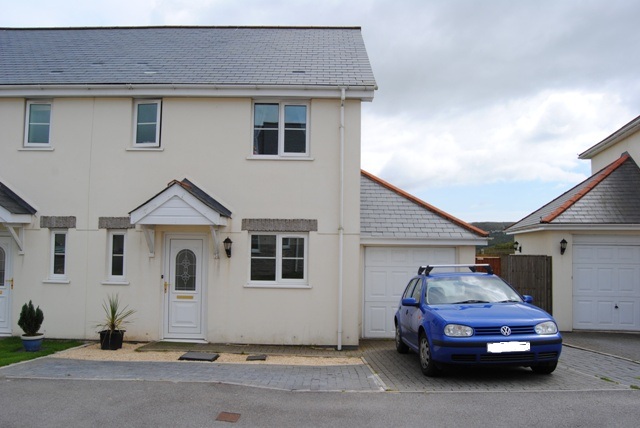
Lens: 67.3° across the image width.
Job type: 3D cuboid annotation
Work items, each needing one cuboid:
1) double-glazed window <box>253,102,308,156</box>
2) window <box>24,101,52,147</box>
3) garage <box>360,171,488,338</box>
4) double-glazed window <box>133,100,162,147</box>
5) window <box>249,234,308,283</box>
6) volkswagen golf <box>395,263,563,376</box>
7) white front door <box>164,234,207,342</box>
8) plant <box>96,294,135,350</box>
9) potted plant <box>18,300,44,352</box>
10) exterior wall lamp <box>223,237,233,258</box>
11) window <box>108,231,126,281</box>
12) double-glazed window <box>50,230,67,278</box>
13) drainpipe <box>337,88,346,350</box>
[{"bbox_3d":[-0.787,-1.710,9.746,1.152,1.110,0.100,1,-3,1],"label":"double-glazed window"},{"bbox_3d":[-5.738,-1.825,9.825,0.534,0.955,0.100,1,-3,1],"label":"window"},{"bbox_3d":[2.472,0.891,13.859,3.025,4.374,5.500,1,-3,2],"label":"garage"},{"bbox_3d":[-3.502,-1.824,9.792,0.540,0.962,0.100,1,-3,1],"label":"double-glazed window"},{"bbox_3d":[-0.815,0.895,9.671,1.187,1.032,0.090,1,-3,2],"label":"window"},{"bbox_3d":[2.283,1.645,7.870,1.760,1.510,4.150,-1,-9,0],"label":"volkswagen golf"},{"bbox_3d":[-2.693,1.474,9.639,0.832,2.103,0.100,1,-3,1],"label":"white front door"},{"bbox_3d":[-3.749,1.968,8.851,0.650,0.981,0.600,1,-3,1],"label":"plant"},{"bbox_3d":[-5.092,1.961,8.473,0.400,0.863,0.400,1,-3,1],"label":"potted plant"},{"bbox_3d":[-1.811,0.672,9.495,0.181,0.421,0.220,1,-3,2],"label":"exterior wall lamp"},{"bbox_3d":[-4.103,0.848,9.798,0.365,1.022,0.090,1,-3,2],"label":"window"},{"bbox_3d":[-5.323,0.832,9.846,0.354,1.027,0.090,1,-3,2],"label":"double-glazed window"},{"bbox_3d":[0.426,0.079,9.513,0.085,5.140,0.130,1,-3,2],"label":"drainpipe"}]

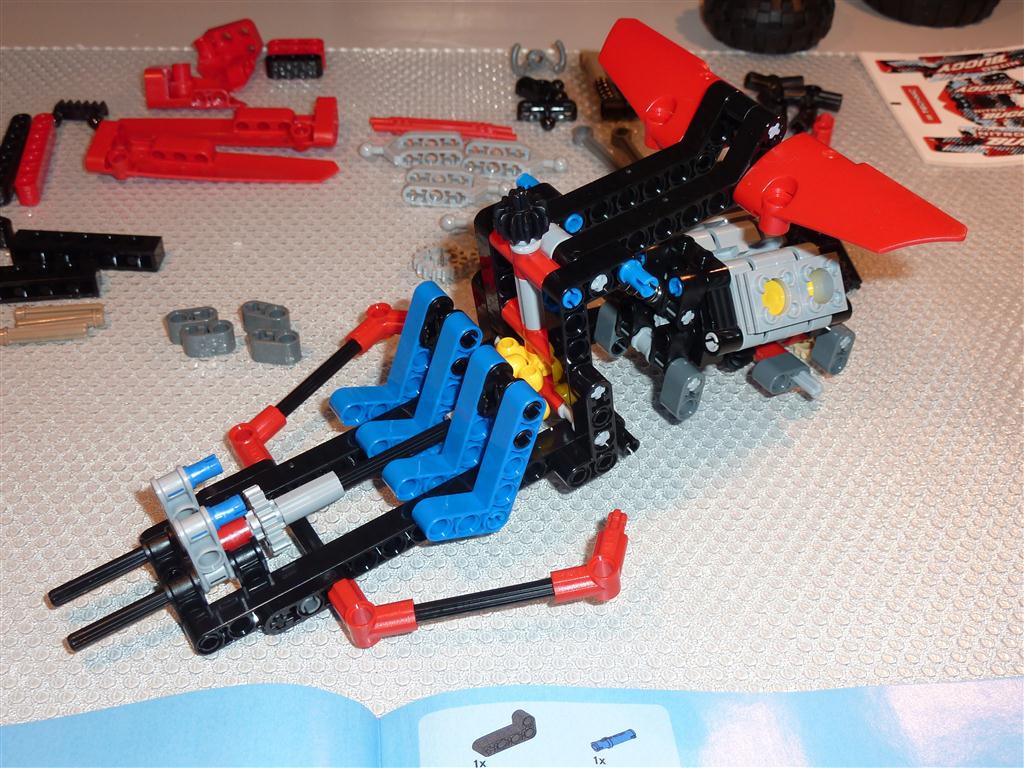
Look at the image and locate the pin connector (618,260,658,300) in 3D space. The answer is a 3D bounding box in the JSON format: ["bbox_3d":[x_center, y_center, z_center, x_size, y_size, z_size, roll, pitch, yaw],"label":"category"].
[{"bbox_3d":[0.027,-0.026,0.289,0.006,0.006,0.017,-27,45,-17],"label":"pin connector"}]

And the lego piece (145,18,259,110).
[{"bbox_3d":[-0.124,-0.131,0.506,0.042,0.017,0.050,-1,40,-4],"label":"lego piece"}]

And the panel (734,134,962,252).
[{"bbox_3d":[0.077,-0.038,0.287,0.025,0.013,0.057,-34,46,-8],"label":"panel"}]

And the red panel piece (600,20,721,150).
[{"bbox_3d":[0.039,-0.082,0.343,0.025,0.013,0.057,-34,46,-8],"label":"red panel piece"}]

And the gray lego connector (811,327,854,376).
[{"bbox_3d":[0.096,-0.011,0.370,0.008,0.016,0.008,-16,41,-27],"label":"gray lego connector"}]

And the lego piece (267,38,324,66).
[{"bbox_3d":[-0.091,-0.138,0.522,0.024,0.008,0.016,-1,40,-3],"label":"lego piece"}]

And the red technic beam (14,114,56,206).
[{"bbox_3d":[-0.173,-0.082,0.453,0.008,0.008,0.056,-5,40,-8],"label":"red technic beam"}]

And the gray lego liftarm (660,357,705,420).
[{"bbox_3d":[0.047,0.002,0.344,0.008,0.016,0.008,-12,39,-29],"label":"gray lego liftarm"}]

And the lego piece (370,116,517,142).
[{"bbox_3d":[-0.026,-0.098,0.479,0.058,0.005,0.010,5,40,4],"label":"lego piece"}]

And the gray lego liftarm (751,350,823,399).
[{"bbox_3d":[0.081,-0.001,0.361,0.016,0.008,0.015,-13,39,-29],"label":"gray lego liftarm"}]

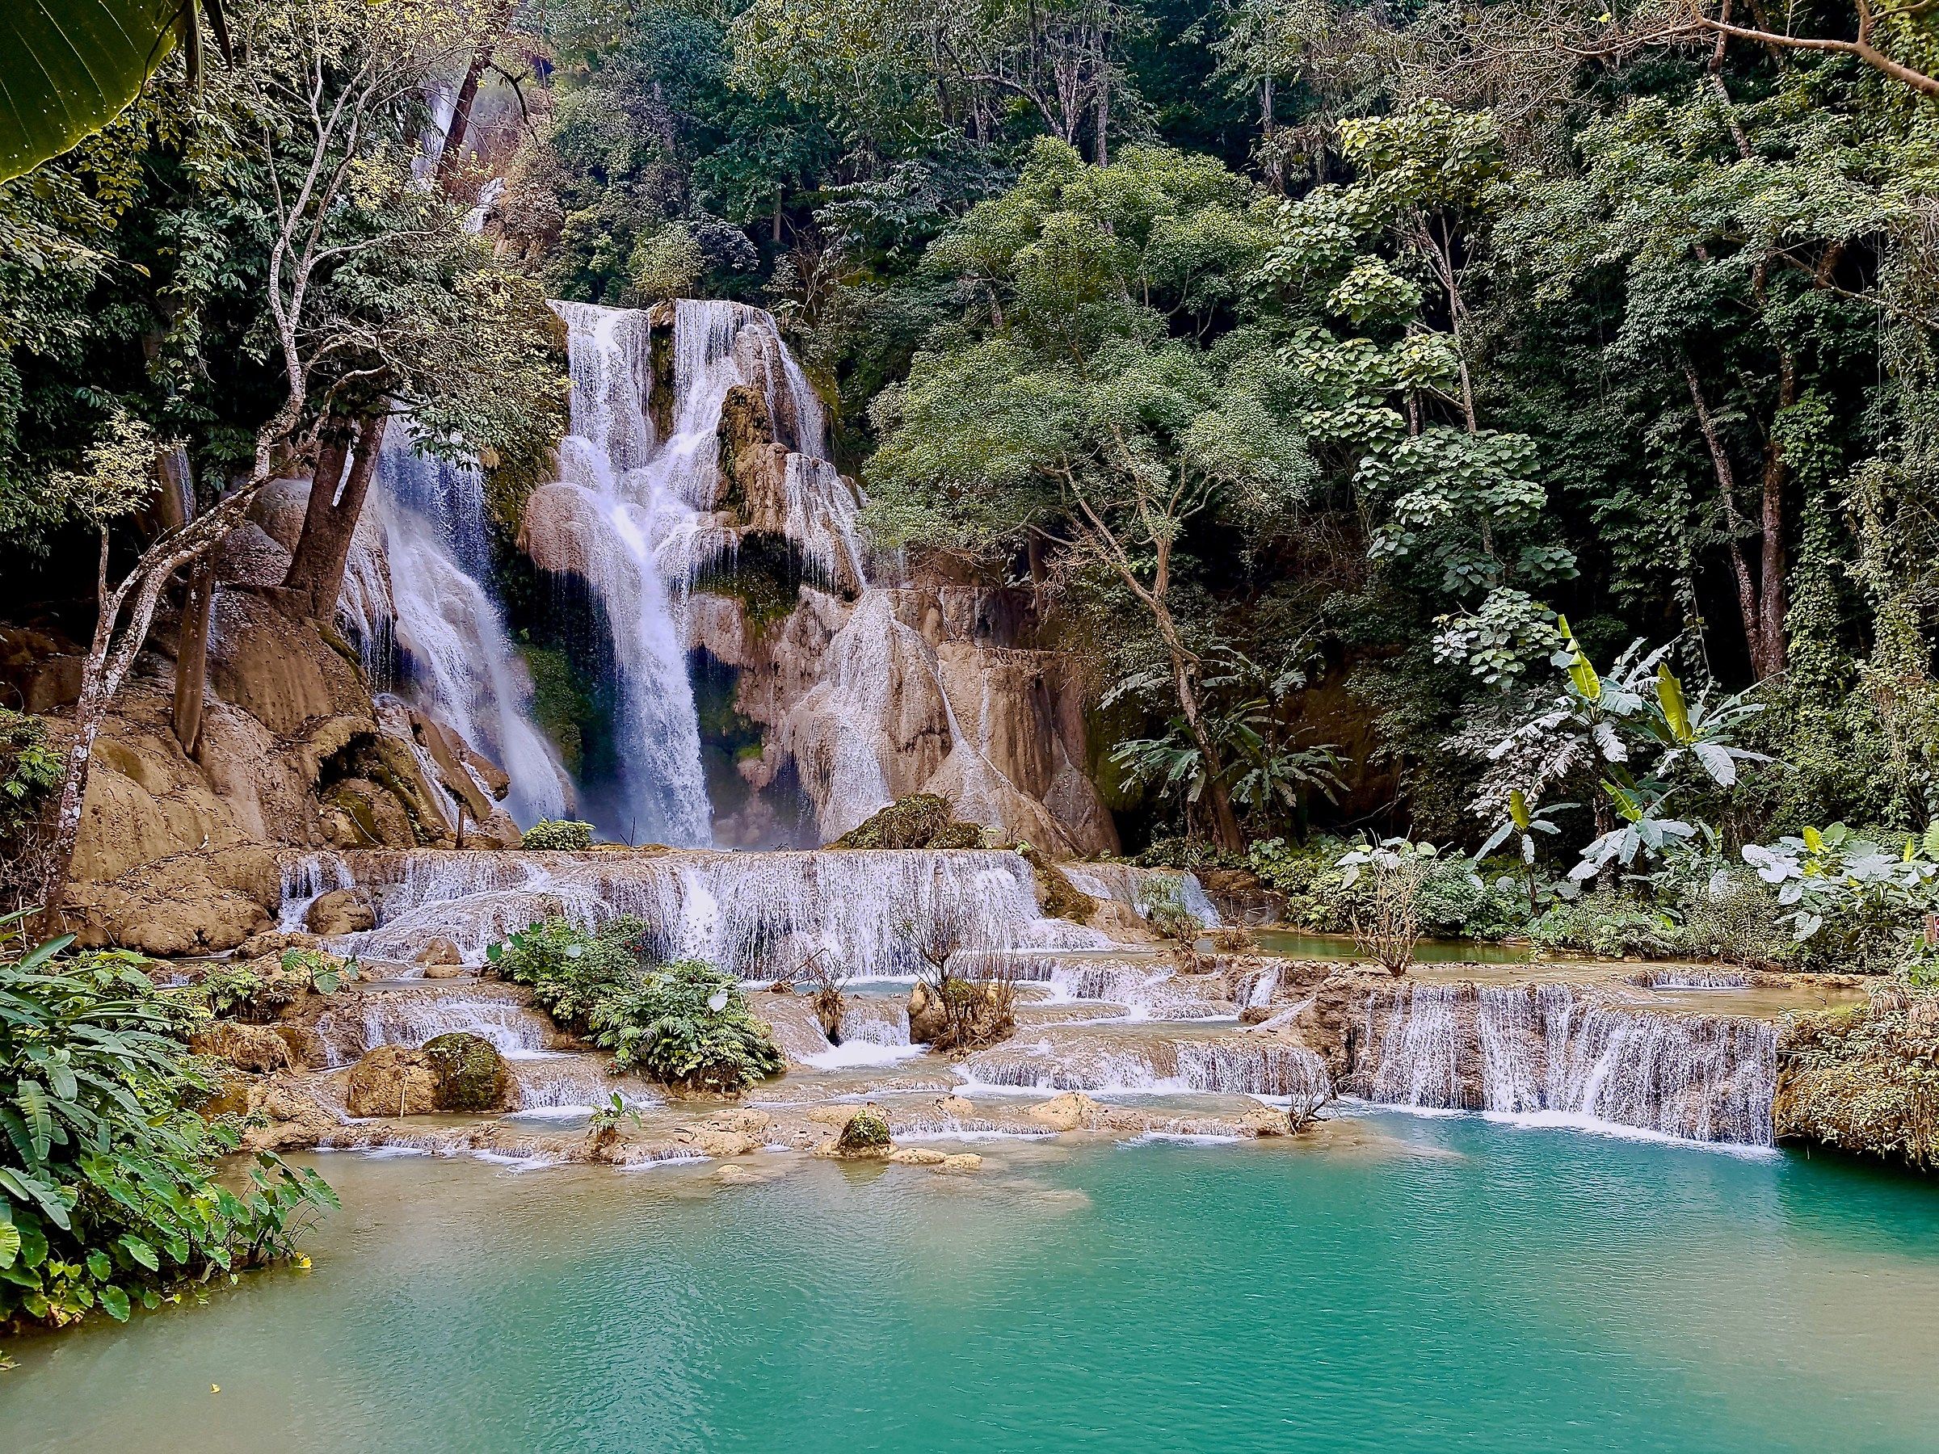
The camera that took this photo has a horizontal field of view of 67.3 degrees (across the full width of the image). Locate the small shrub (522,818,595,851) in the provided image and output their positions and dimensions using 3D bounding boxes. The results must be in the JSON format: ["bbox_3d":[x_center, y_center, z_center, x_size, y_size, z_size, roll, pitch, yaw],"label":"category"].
[{"bbox_3d":[-7.273,1.905,25.800,1.300,0.550,1.000,0,-3,0],"label":"small shrub"}]

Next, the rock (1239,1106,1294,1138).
[{"bbox_3d":[3.188,4.235,15.600,0.584,0.341,0.450,0,-4,0],"label":"rock"}]

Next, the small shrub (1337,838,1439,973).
[{"bbox_3d":[5.225,2.234,18.200,1.268,1.685,1.200,0,-4,0],"label":"small shrub"}]

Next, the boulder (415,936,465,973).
[{"bbox_3d":[-7.042,3.037,19.400,0.666,0.484,0.520,0,-4,0],"label":"boulder"}]

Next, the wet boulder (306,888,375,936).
[{"bbox_3d":[-10.705,3.160,24.800,1.140,0.770,1.000,0,-3,0],"label":"wet boulder"}]

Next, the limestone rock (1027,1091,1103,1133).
[{"bbox_3d":[1.048,4.227,16.000,0.849,0.449,0.600,0,-4,0],"label":"limestone rock"}]

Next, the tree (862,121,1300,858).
[{"bbox_3d":[2.286,-4.456,28.000,8.380,13.720,7.800,0,-3,0],"label":"tree"}]

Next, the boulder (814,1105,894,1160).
[{"bbox_3d":[-1.406,4.990,17.900,0.950,0.570,0.750,0,-3,0],"label":"boulder"}]

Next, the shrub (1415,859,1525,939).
[{"bbox_3d":[7.596,2.633,22.300,1.804,1.206,1.400,0,-4,0],"label":"shrub"}]

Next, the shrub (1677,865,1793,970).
[{"bbox_3d":[11.440,2.868,21.800,1.700,1.460,1.400,0,-3,0],"label":"shrub"}]

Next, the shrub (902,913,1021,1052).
[{"bbox_3d":[-0.113,3.815,21.700,1.710,1.990,1.450,0,-3,0],"label":"shrub"}]

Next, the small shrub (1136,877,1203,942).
[{"bbox_3d":[3.597,3.284,26.200,1.210,1.140,1.100,0,-3,0],"label":"small shrub"}]

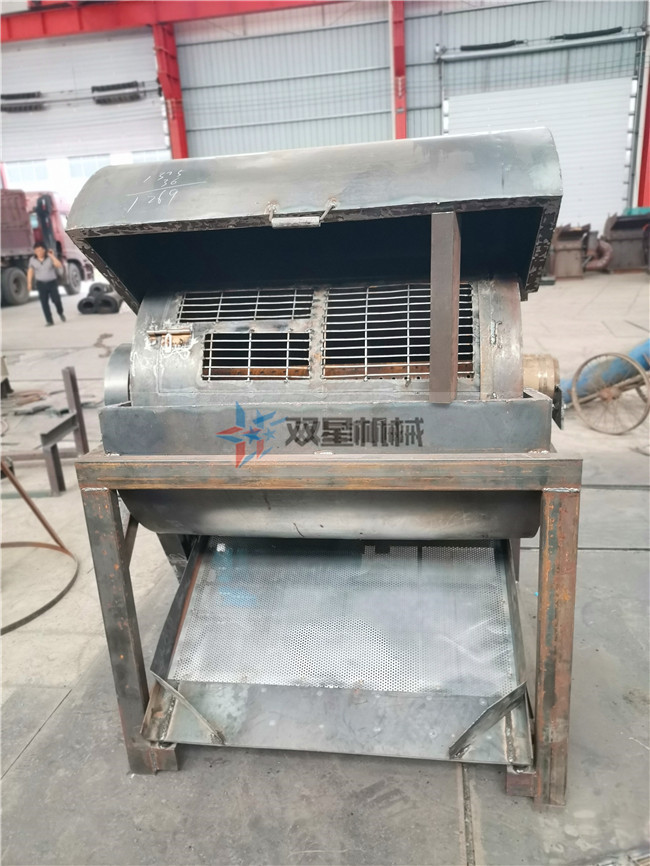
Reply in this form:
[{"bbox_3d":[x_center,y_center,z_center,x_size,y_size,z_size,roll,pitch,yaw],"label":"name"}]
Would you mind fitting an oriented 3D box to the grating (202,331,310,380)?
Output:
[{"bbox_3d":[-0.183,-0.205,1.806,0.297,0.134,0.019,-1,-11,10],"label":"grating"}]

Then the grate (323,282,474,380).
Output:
[{"bbox_3d":[0.191,-0.272,1.769,0.393,0.274,0.035,-1,-20,10],"label":"grate"}]

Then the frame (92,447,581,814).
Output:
[{"bbox_3d":[0.103,0.413,2.620,1.400,1.116,1.309,-1,17,10],"label":"frame"}]

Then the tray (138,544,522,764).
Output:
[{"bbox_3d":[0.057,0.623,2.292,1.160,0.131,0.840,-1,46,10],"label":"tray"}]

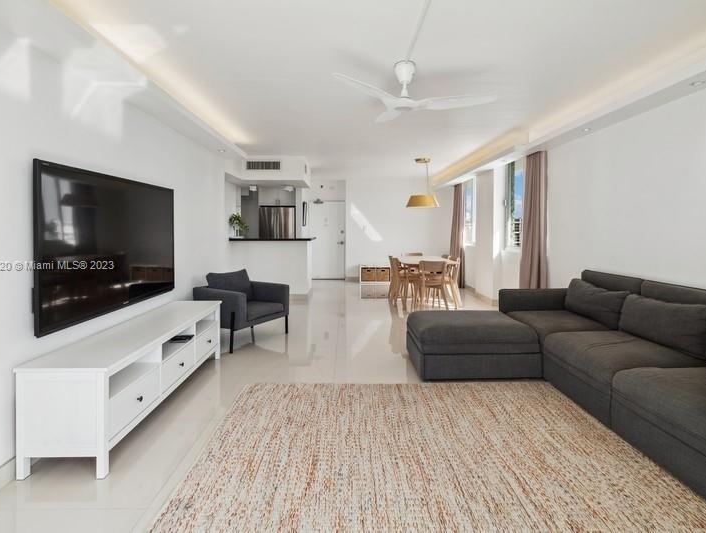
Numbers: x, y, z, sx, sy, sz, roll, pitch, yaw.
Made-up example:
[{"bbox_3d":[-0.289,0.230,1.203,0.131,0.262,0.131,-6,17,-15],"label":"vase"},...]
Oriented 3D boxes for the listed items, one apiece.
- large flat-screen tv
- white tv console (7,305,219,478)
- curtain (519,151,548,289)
[{"bbox_3d":[-1.742,-0.180,2.690,0.060,0.960,1.530,0,4,-1],"label":"large flat-screen tv"},{"bbox_3d":[-1.551,0.738,2.730,0.494,0.587,1.760,0,4,-1],"label":"white tv console"},{"bbox_3d":[2.438,-0.345,4.820,0.140,2.310,0.500,0,4,-1],"label":"curtain"}]

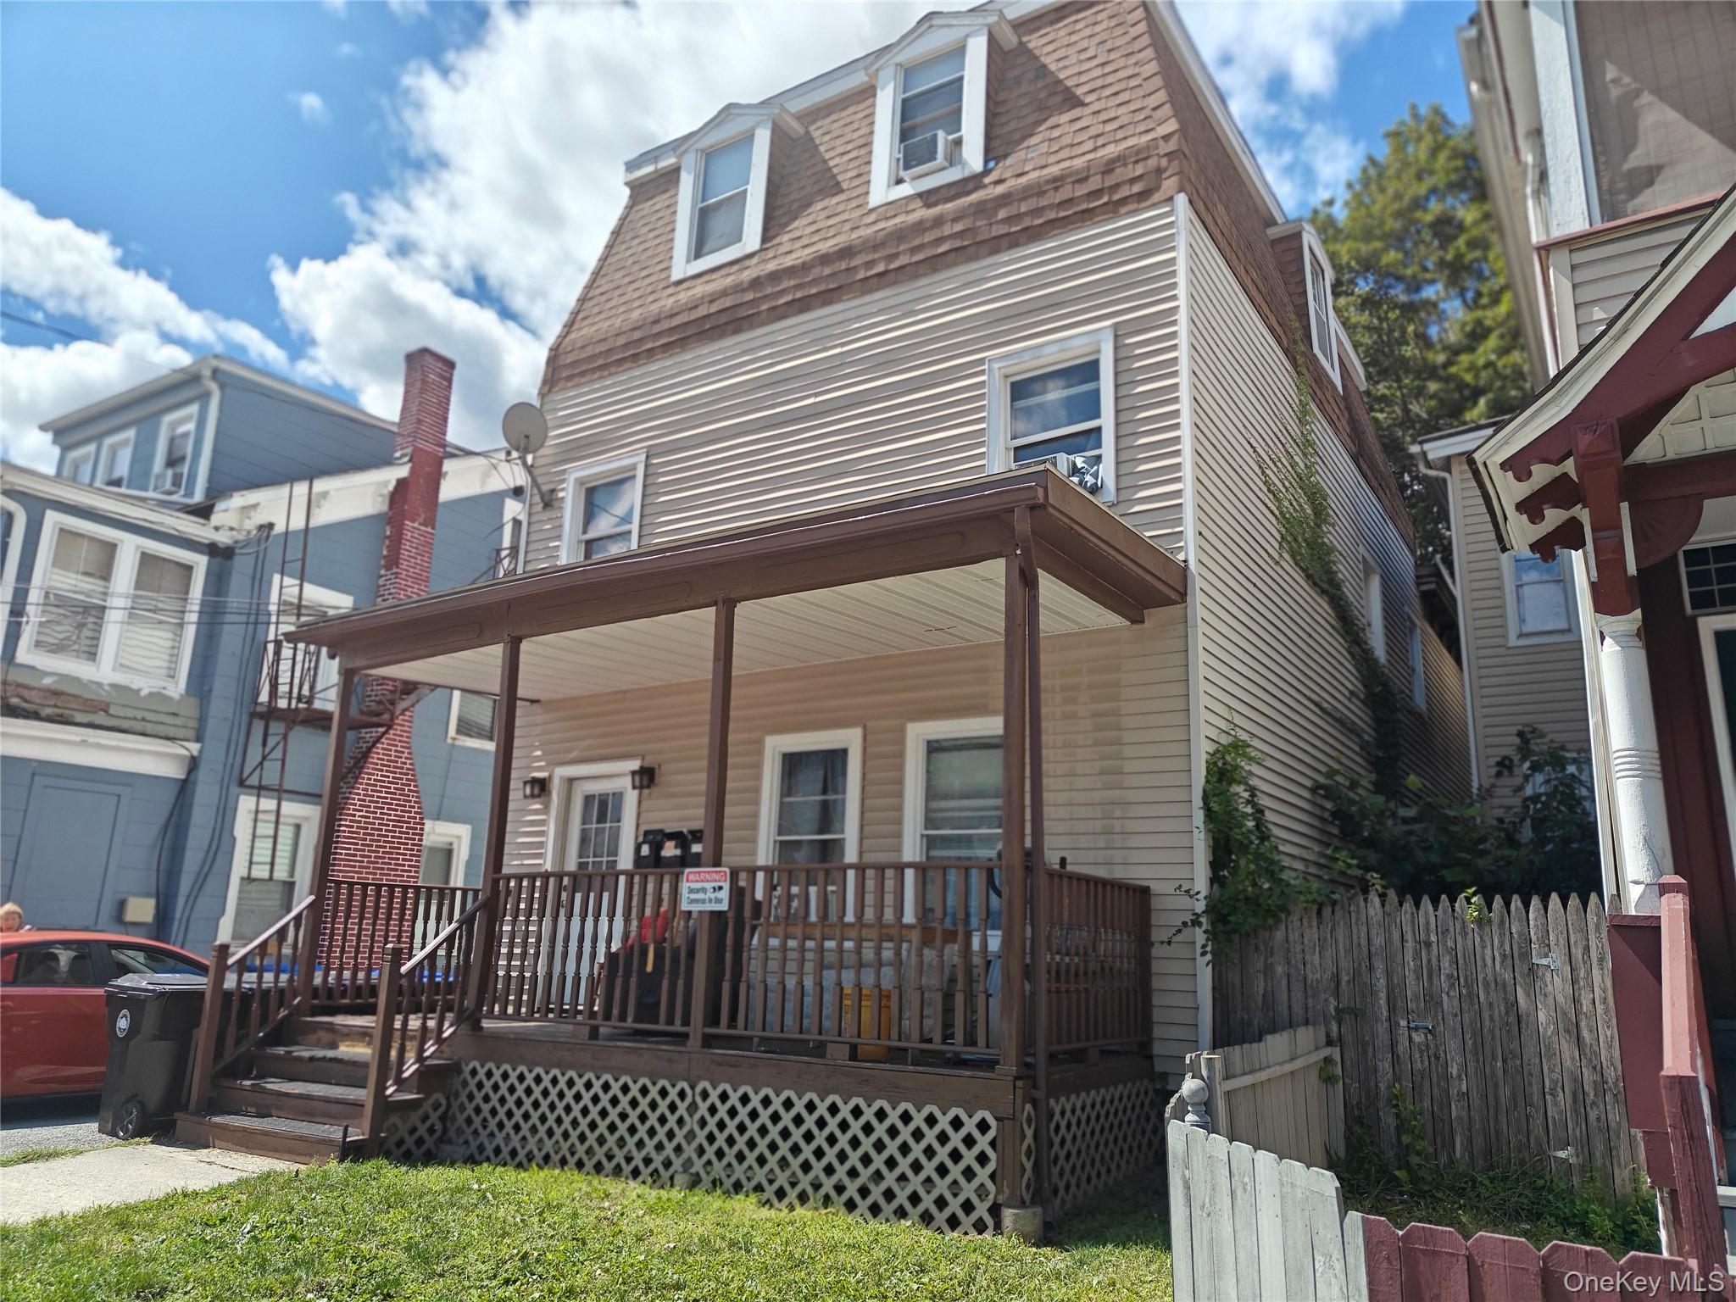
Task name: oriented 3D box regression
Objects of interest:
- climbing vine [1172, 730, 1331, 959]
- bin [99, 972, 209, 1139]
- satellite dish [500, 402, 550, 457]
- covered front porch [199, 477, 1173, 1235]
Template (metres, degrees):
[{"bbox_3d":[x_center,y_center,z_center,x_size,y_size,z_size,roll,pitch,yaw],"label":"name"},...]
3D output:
[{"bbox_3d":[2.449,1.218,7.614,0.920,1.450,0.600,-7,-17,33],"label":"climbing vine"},{"bbox_3d":[-5.349,3.085,9.232,0.820,1.120,0.700,-7,-17,33],"label":"bin"},{"bbox_3d":[-3.430,-2.222,11.987,0.300,0.540,0.500,-11,-19,42],"label":"satellite dish"},{"bbox_3d":[-1.556,1.453,8.470,6.950,4.120,2.640,-7,-17,33],"label":"covered front porch"}]

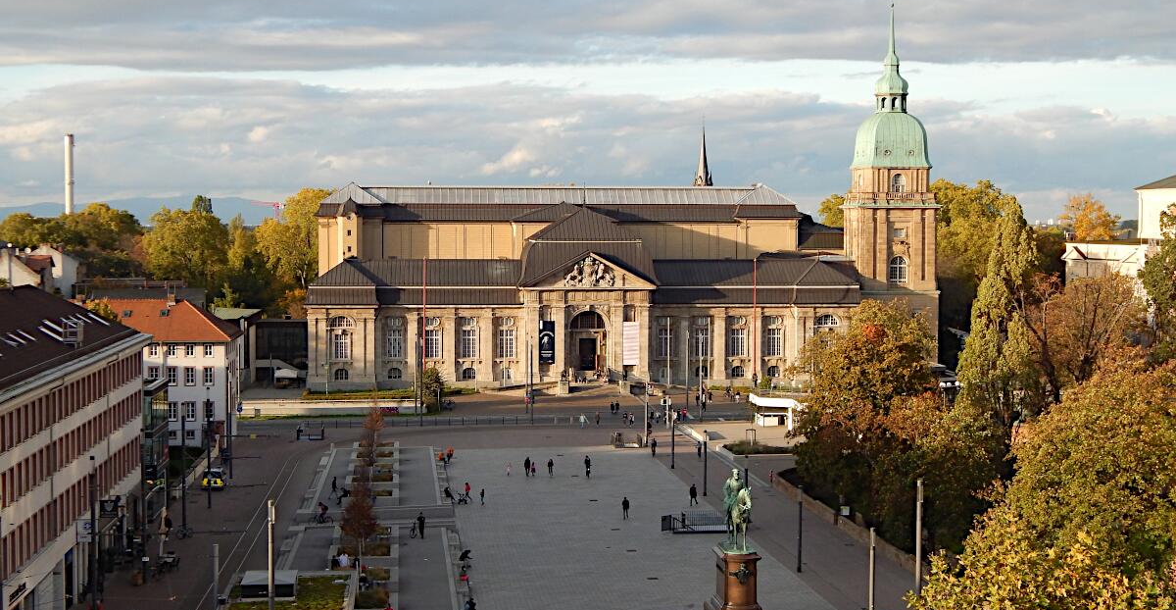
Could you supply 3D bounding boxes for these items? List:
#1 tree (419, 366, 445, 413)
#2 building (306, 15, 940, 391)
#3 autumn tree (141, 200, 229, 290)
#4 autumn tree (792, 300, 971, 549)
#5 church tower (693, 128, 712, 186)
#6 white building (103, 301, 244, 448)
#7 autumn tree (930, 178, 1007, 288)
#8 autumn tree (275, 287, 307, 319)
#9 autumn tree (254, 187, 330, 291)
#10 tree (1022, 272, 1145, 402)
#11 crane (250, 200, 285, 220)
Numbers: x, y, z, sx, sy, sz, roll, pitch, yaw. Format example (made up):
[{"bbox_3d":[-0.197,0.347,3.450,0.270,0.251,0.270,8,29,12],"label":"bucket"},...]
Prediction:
[{"bbox_3d":[-19.280,10.500,206.810,3.300,5.800,3.300,0,3,0],"label":"tree"},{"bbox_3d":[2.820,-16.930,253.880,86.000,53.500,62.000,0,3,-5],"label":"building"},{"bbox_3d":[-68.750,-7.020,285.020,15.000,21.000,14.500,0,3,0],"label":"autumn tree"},{"bbox_3d":[22.090,8.150,126.590,13.200,17.000,12.800,0,3,0],"label":"autumn tree"},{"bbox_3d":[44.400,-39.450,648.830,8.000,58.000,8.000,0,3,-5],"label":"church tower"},{"bbox_3d":[-45.060,7.010,176.870,15.500,14.900,12.000,0,3,-5],"label":"white building"},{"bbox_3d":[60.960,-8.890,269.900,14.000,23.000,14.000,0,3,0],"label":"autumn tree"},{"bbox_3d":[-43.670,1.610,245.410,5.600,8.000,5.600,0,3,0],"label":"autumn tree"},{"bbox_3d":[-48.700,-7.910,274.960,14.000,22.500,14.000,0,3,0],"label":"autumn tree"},{"bbox_3d":[57.040,4.200,192.470,14.000,16.000,13.500,0,3,0],"label":"tree"},{"bbox_3d":[-192.440,-47.600,998.870,27.000,30.000,4.000,-2,3,-32],"label":"crane"}]

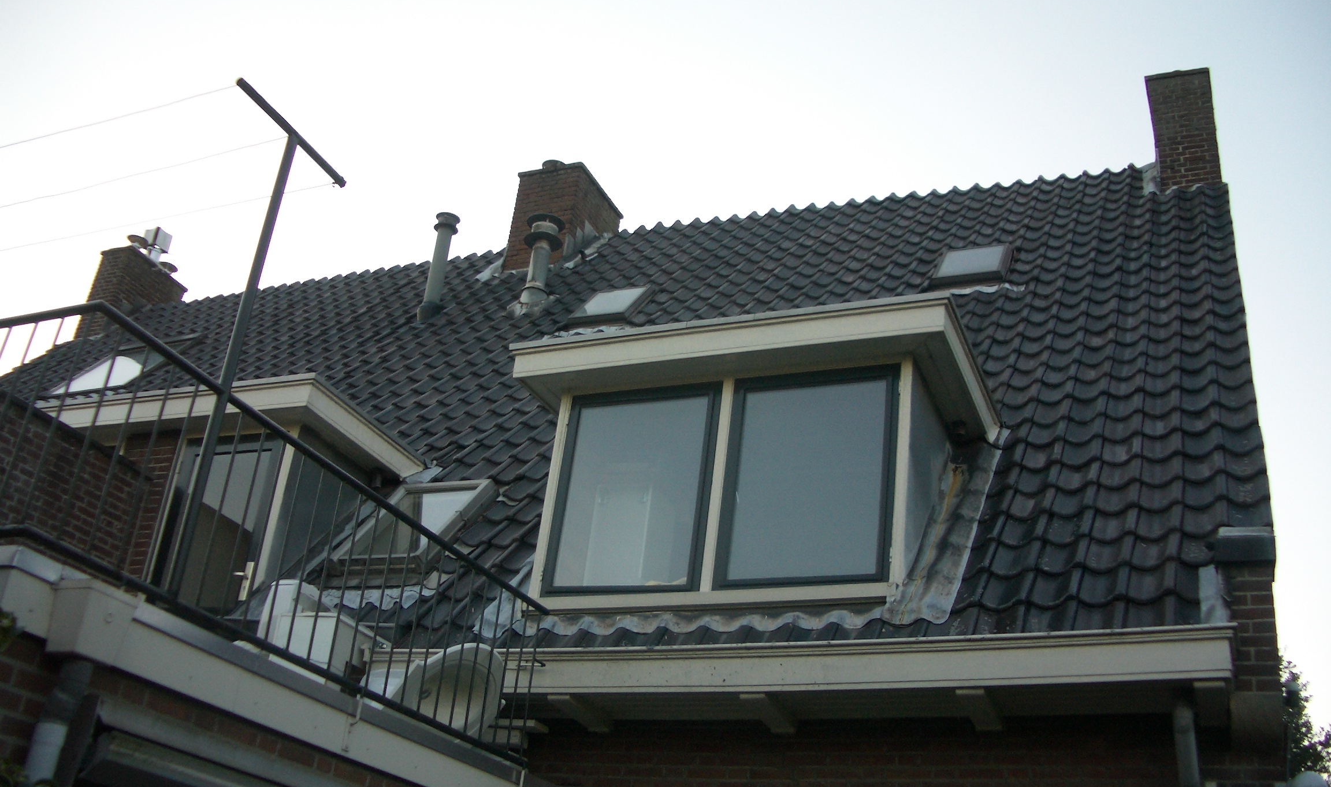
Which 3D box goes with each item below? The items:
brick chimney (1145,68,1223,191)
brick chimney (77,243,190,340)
[{"bbox_3d":[4.725,-2.041,12.183,0.546,1.293,1.166,-5,-28,22],"label":"brick chimney"},{"bbox_3d":[-6.761,-1.028,17.066,0.562,1.293,1.187,-5,-28,22],"label":"brick chimney"}]

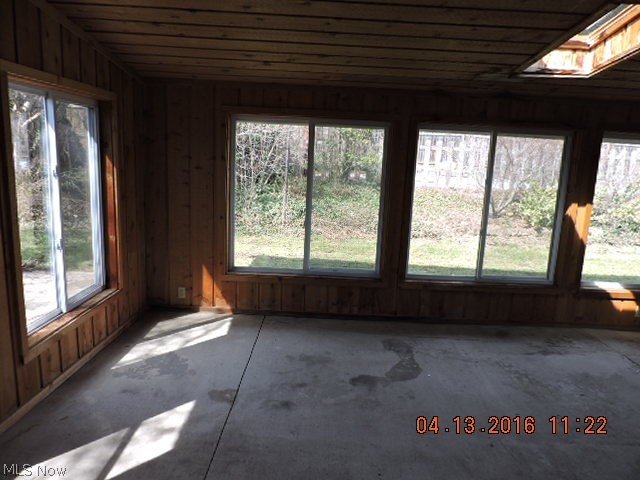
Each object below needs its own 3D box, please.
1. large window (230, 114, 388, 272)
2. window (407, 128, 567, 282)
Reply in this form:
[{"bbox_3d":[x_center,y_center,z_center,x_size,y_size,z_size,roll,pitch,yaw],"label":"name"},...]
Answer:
[{"bbox_3d":[-0.122,-0.399,4.348,1.490,1.490,0.100,3,10,-1],"label":"large window"},{"bbox_3d":[1.633,-0.322,4.367,1.500,1.510,0.100,3,10,-1],"label":"window"}]

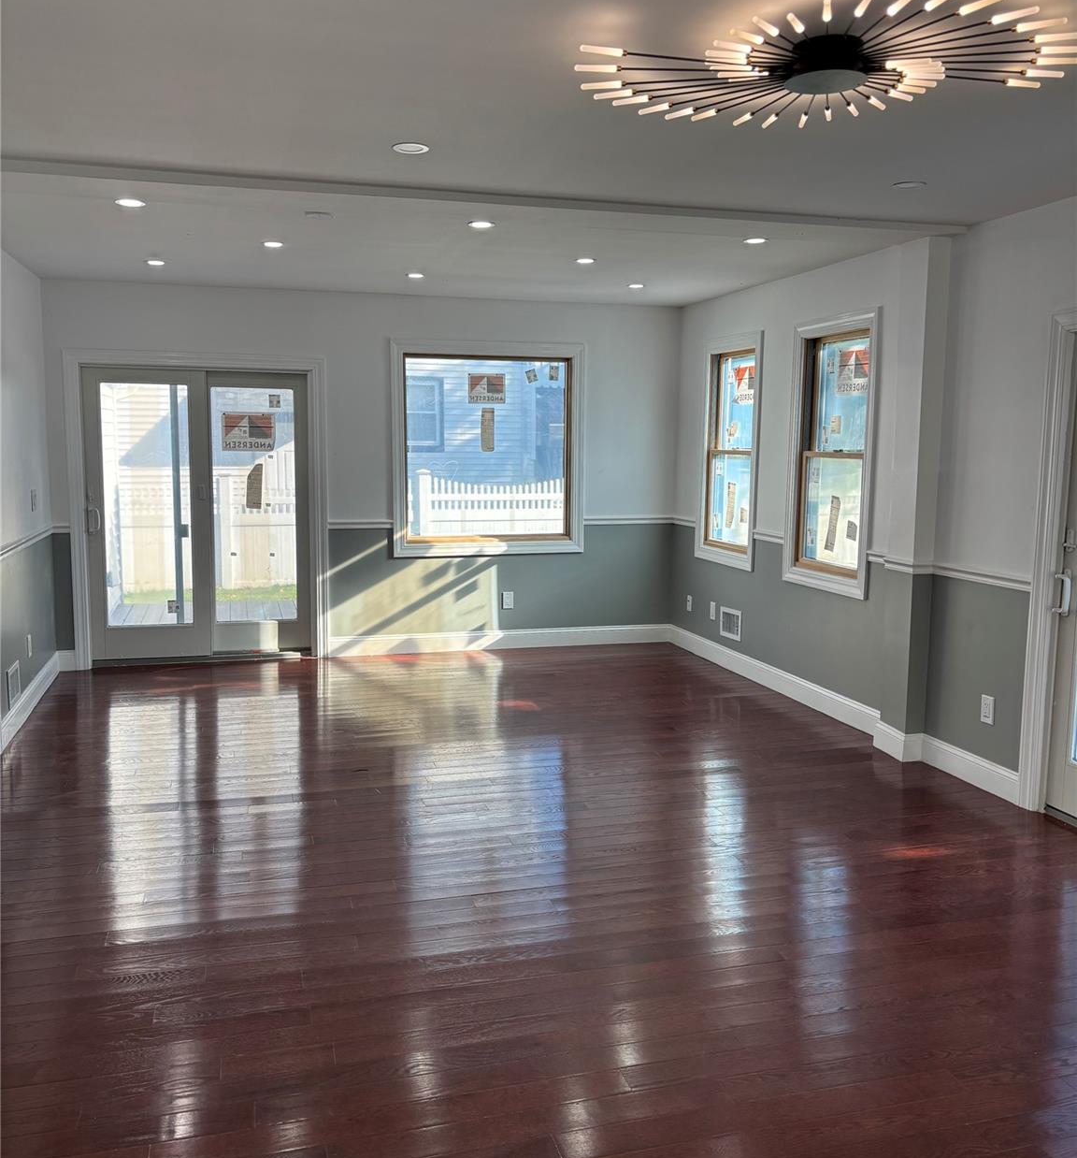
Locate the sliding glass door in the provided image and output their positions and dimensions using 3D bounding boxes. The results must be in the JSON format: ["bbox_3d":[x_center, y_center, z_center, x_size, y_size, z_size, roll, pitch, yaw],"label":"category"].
[{"bbox_3d":[-2.236,-0.414,7.171,1.453,1.949,0.134,-1,7,-15],"label":"sliding glass door"}]

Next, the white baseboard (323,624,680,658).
[{"bbox_3d":[-0.218,0.440,7.798,2.533,0.142,0.030,-1,7,-15],"label":"white baseboard"}]

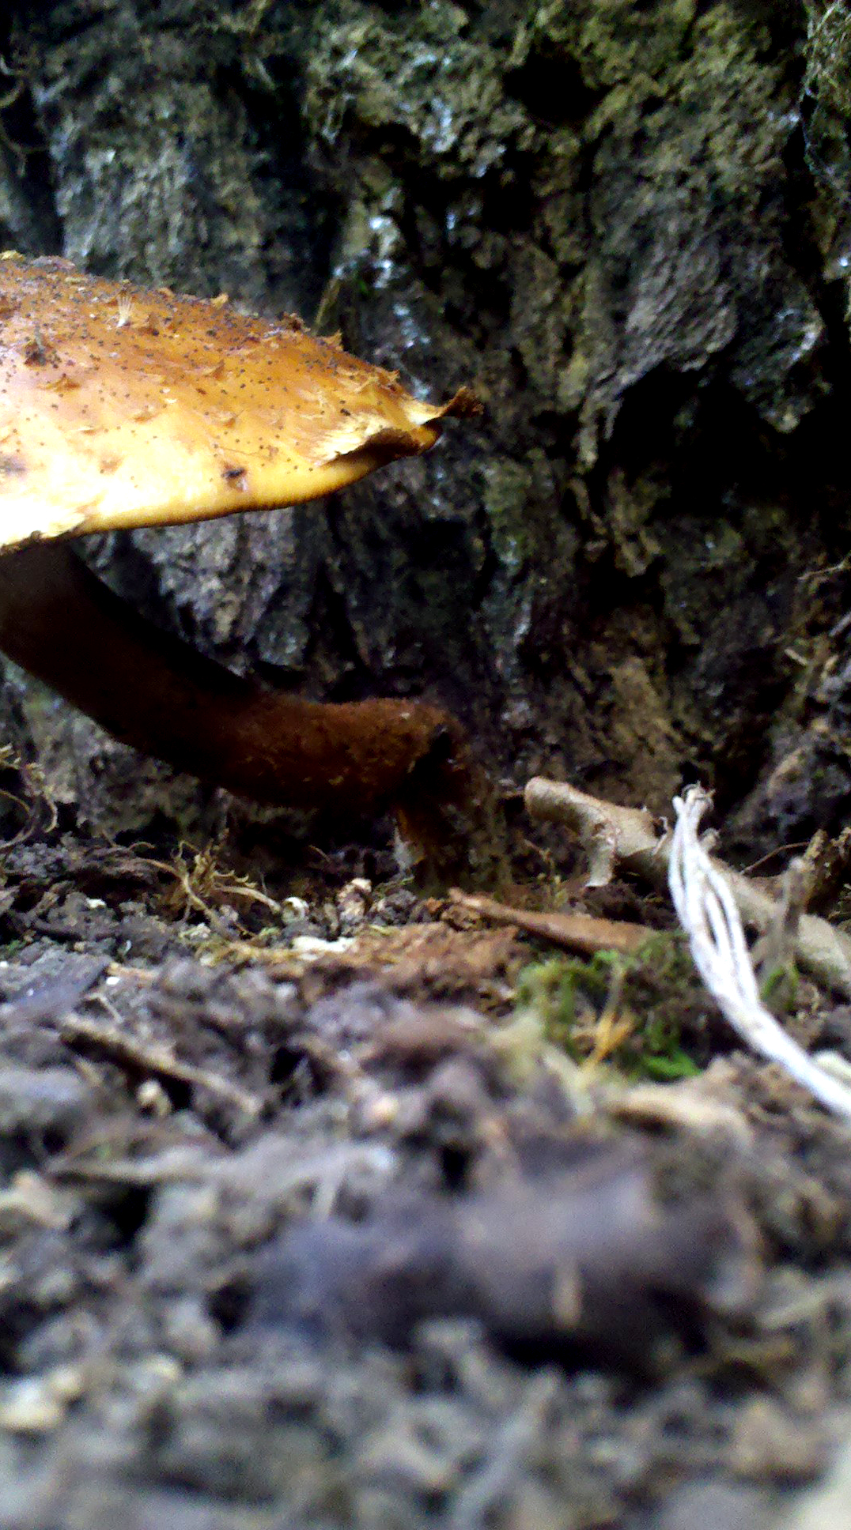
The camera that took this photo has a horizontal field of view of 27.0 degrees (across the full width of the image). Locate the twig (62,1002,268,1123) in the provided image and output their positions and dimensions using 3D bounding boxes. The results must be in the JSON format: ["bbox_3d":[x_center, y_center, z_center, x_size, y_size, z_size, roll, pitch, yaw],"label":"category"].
[{"bbox_3d":[-0.020,0.023,0.136,0.022,0.002,0.002,14,13,36],"label":"twig"}]

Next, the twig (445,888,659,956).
[{"bbox_3d":[0.013,0.016,0.189,0.025,0.003,0.003,10,9,31],"label":"twig"}]

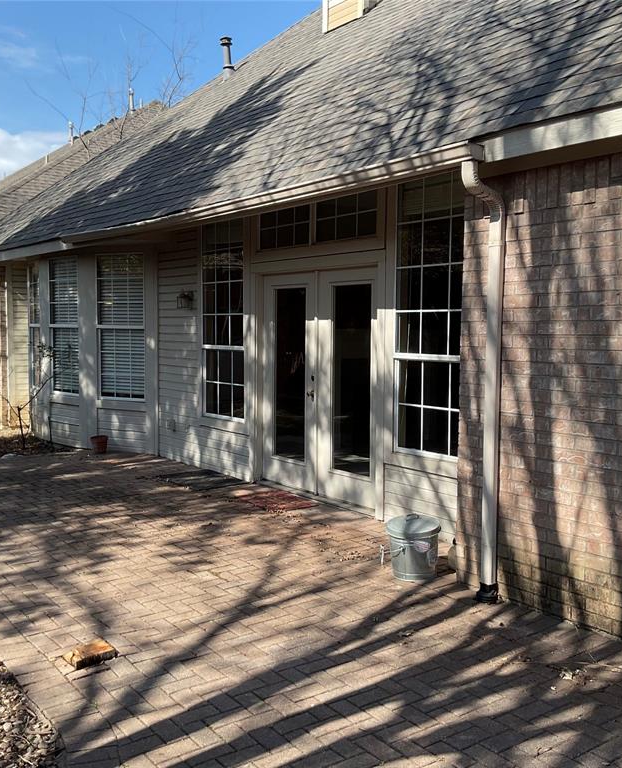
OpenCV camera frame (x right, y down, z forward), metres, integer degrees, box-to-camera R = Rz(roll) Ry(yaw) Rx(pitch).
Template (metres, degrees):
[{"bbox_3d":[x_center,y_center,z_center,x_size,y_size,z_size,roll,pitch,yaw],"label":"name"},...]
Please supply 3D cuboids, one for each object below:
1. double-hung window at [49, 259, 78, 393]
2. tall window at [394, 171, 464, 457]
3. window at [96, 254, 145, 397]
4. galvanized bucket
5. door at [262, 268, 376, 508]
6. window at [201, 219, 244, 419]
[{"bbox_3d":[-3.331,-0.788,11.640,0.100,1.860,0.770,-3,5,-45],"label":"double-hung window"},{"bbox_3d":[0.973,-0.543,6.657,0.100,2.240,0.920,-2,4,-36],"label":"tall window"},{"bbox_3d":[-2.395,-0.722,10.910,0.780,1.860,0.100,3,4,30],"label":"window"},{"bbox_3d":[0.670,1.044,5.555,0.350,0.390,0.350,1,4,0],"label":"galvanized bucket"},{"bbox_3d":[0.033,-0.006,8.023,0.110,2.080,1.810,-2,4,-36],"label":"door"},{"bbox_3d":[-0.933,-0.729,9.305,0.100,2.240,0.930,-2,4,-36],"label":"window"}]

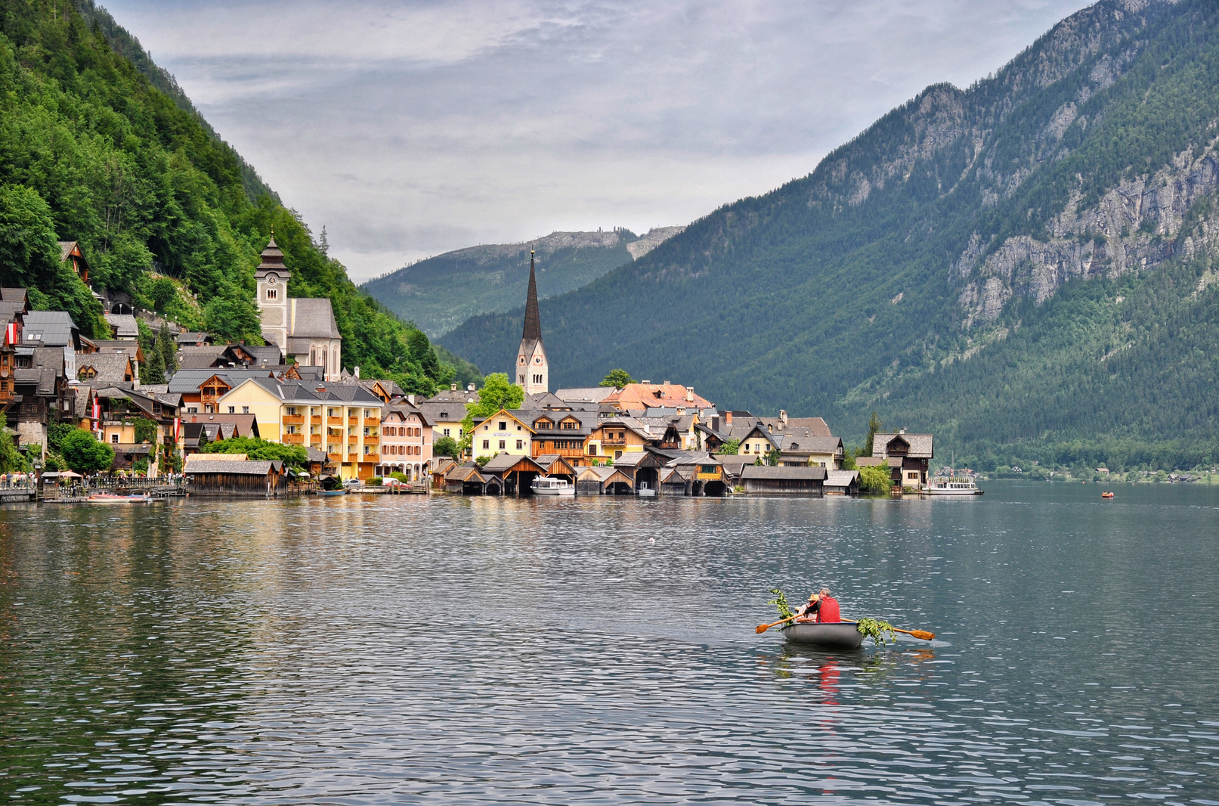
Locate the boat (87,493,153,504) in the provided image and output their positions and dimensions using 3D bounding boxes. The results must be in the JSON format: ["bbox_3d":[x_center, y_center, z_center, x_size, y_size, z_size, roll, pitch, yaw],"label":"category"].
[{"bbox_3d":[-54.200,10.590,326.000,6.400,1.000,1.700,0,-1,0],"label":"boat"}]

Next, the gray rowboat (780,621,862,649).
[{"bbox_3d":[4.100,4.500,57.200,1.350,0.580,3.500,1,-2,-22],"label":"gray rowboat"}]

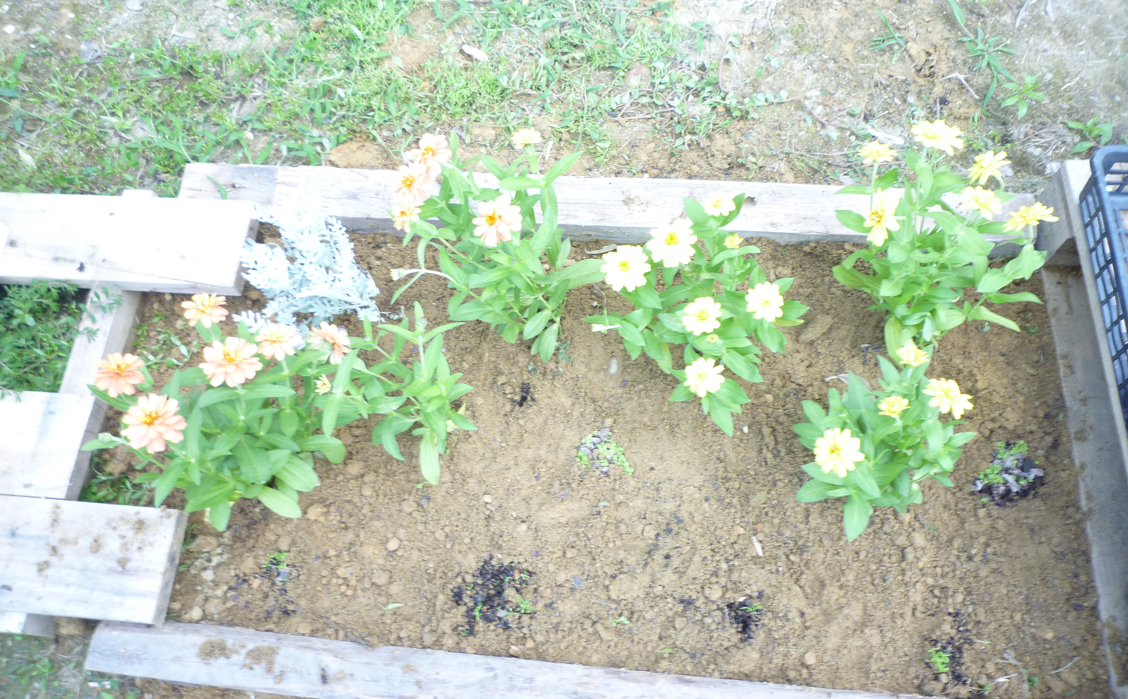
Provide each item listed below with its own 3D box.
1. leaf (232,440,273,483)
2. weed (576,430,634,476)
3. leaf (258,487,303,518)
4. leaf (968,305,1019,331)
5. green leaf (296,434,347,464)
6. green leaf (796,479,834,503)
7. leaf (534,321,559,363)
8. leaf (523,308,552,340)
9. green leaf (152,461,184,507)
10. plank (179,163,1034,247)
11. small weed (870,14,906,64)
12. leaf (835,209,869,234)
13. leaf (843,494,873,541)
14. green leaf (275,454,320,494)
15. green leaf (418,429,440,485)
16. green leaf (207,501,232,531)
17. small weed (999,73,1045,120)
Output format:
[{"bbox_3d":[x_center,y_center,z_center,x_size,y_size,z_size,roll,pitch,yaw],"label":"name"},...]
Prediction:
[{"bbox_3d":[-0.431,0.155,1.131,0.044,0.014,0.069,-17,98,-3],"label":"leaf"},{"bbox_3d":[0.055,0.140,1.098,0.076,0.020,0.062,0,67,4],"label":"weed"},{"bbox_3d":[-0.375,0.204,1.073,0.062,0.015,0.030,28,71,-5],"label":"leaf"},{"bbox_3d":[0.554,-0.039,1.050,0.074,0.015,0.020,22,70,-4],"label":"leaf"},{"bbox_3d":[-0.325,0.131,1.084,0.068,0.015,0.031,18,69,-7],"label":"green leaf"},{"bbox_3d":[0.347,0.195,1.114,0.061,0.014,0.025,-25,66,20],"label":"green leaf"},{"bbox_3d":[-0.022,-0.011,1.259,0.028,0.014,0.066,20,103,12],"label":"leaf"},{"bbox_3d":[-0.042,-0.038,1.258,0.029,0.014,0.062,41,95,18],"label":"leaf"},{"bbox_3d":[-0.538,0.183,1.111,0.027,0.014,0.080,34,100,16],"label":"green leaf"},{"bbox_3d":[0.035,-0.234,1.362,1.426,0.045,0.094,3,68,6],"label":"plank"},{"bbox_3d":[0.576,-0.552,1.445,0.068,0.045,0.080,3,68,6],"label":"small weed"},{"bbox_3d":[0.374,-0.166,1.054,0.026,0.015,0.056,-40,55,-12],"label":"leaf"},{"bbox_3d":[0.356,0.206,1.000,0.033,0.015,0.059,7,88,7],"label":"leaf"},{"bbox_3d":[-0.350,0.165,1.074,0.065,0.015,0.038,33,73,2],"label":"green leaf"},{"bbox_3d":[-0.198,0.159,1.201,0.029,0.014,0.082,-6,89,2],"label":"green leaf"},{"bbox_3d":[-0.452,0.218,1.073,0.031,0.015,0.047,-2,92,4],"label":"green leaf"},{"bbox_3d":[0.712,-0.393,1.268,0.066,0.030,0.085,0,67,4],"label":"small weed"}]

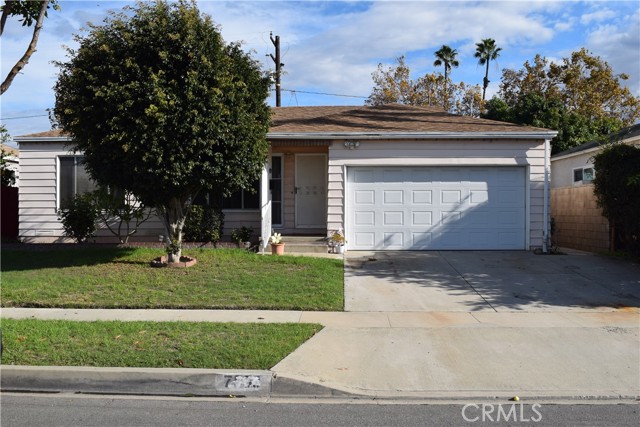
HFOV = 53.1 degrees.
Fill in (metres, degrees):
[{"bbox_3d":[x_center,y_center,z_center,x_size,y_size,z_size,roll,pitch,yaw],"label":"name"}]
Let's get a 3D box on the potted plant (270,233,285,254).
[{"bbox_3d":[-1.020,0.745,15.550,0.350,0.550,0.350,0,0,3],"label":"potted plant"}]

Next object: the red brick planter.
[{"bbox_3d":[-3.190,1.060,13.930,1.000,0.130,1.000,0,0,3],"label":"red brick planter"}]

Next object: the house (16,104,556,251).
[{"bbox_3d":[-1.150,-1.200,21.050,14.500,4.300,10.000,0,0,3],"label":"house"}]

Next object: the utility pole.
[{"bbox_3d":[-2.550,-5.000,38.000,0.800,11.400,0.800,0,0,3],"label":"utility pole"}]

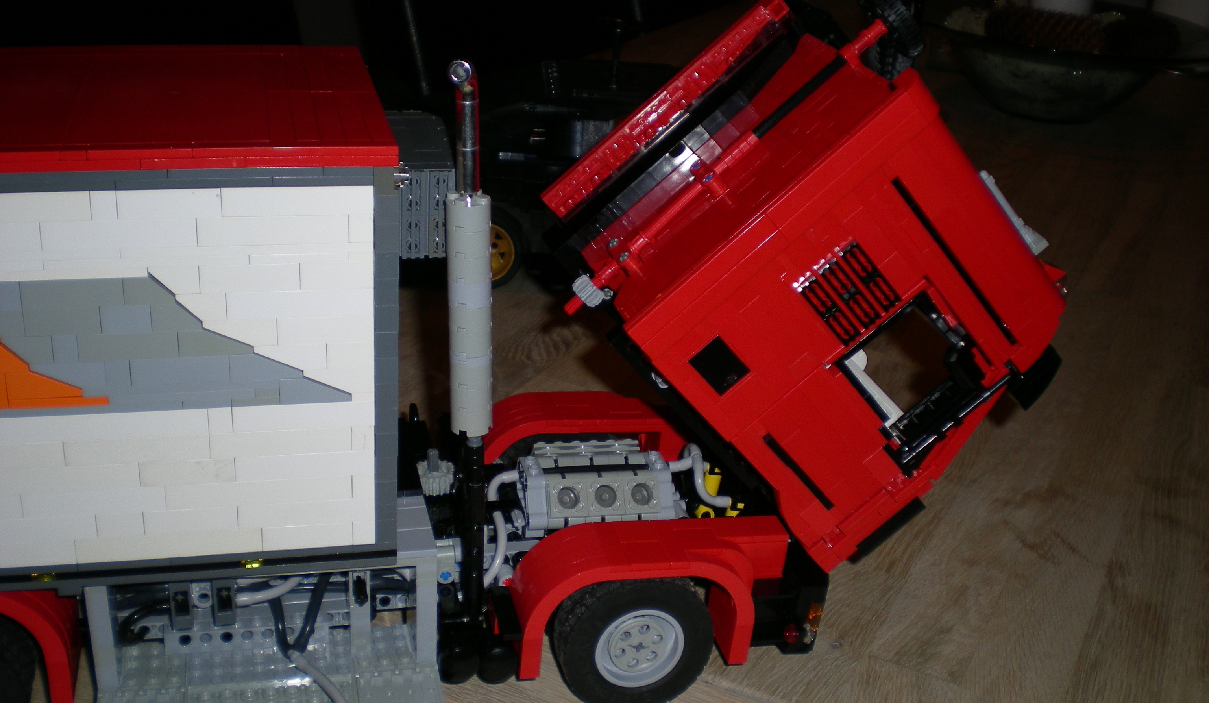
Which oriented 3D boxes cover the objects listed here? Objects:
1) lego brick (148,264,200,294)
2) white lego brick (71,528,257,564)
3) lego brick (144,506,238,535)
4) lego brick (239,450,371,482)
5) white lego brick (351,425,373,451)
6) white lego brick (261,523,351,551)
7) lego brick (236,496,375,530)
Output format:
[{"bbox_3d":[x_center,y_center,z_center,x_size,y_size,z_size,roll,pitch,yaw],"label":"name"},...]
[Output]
[{"bbox_3d":[-0.140,-0.025,0.433,0.016,0.010,0.008,-2,23,-14],"label":"lego brick"},{"bbox_3d":[-0.154,0.067,0.471,0.064,0.010,0.008,-2,23,-14],"label":"white lego brick"},{"bbox_3d":[-0.147,0.059,0.473,0.032,0.010,0.008,-2,22,-13],"label":"lego brick"},{"bbox_3d":[-0.106,0.038,0.471,0.048,0.010,0.008,-2,23,-14],"label":"lego brick"},{"bbox_3d":[-0.086,0.029,0.473,0.008,0.010,0.008,-2,23,-14],"label":"white lego brick"},{"bbox_3d":[-0.108,0.066,0.483,0.032,0.010,0.008,-2,23,-14],"label":"white lego brick"},{"bbox_3d":[-0.107,0.057,0.479,0.048,0.010,0.008,-2,23,-14],"label":"lego brick"}]

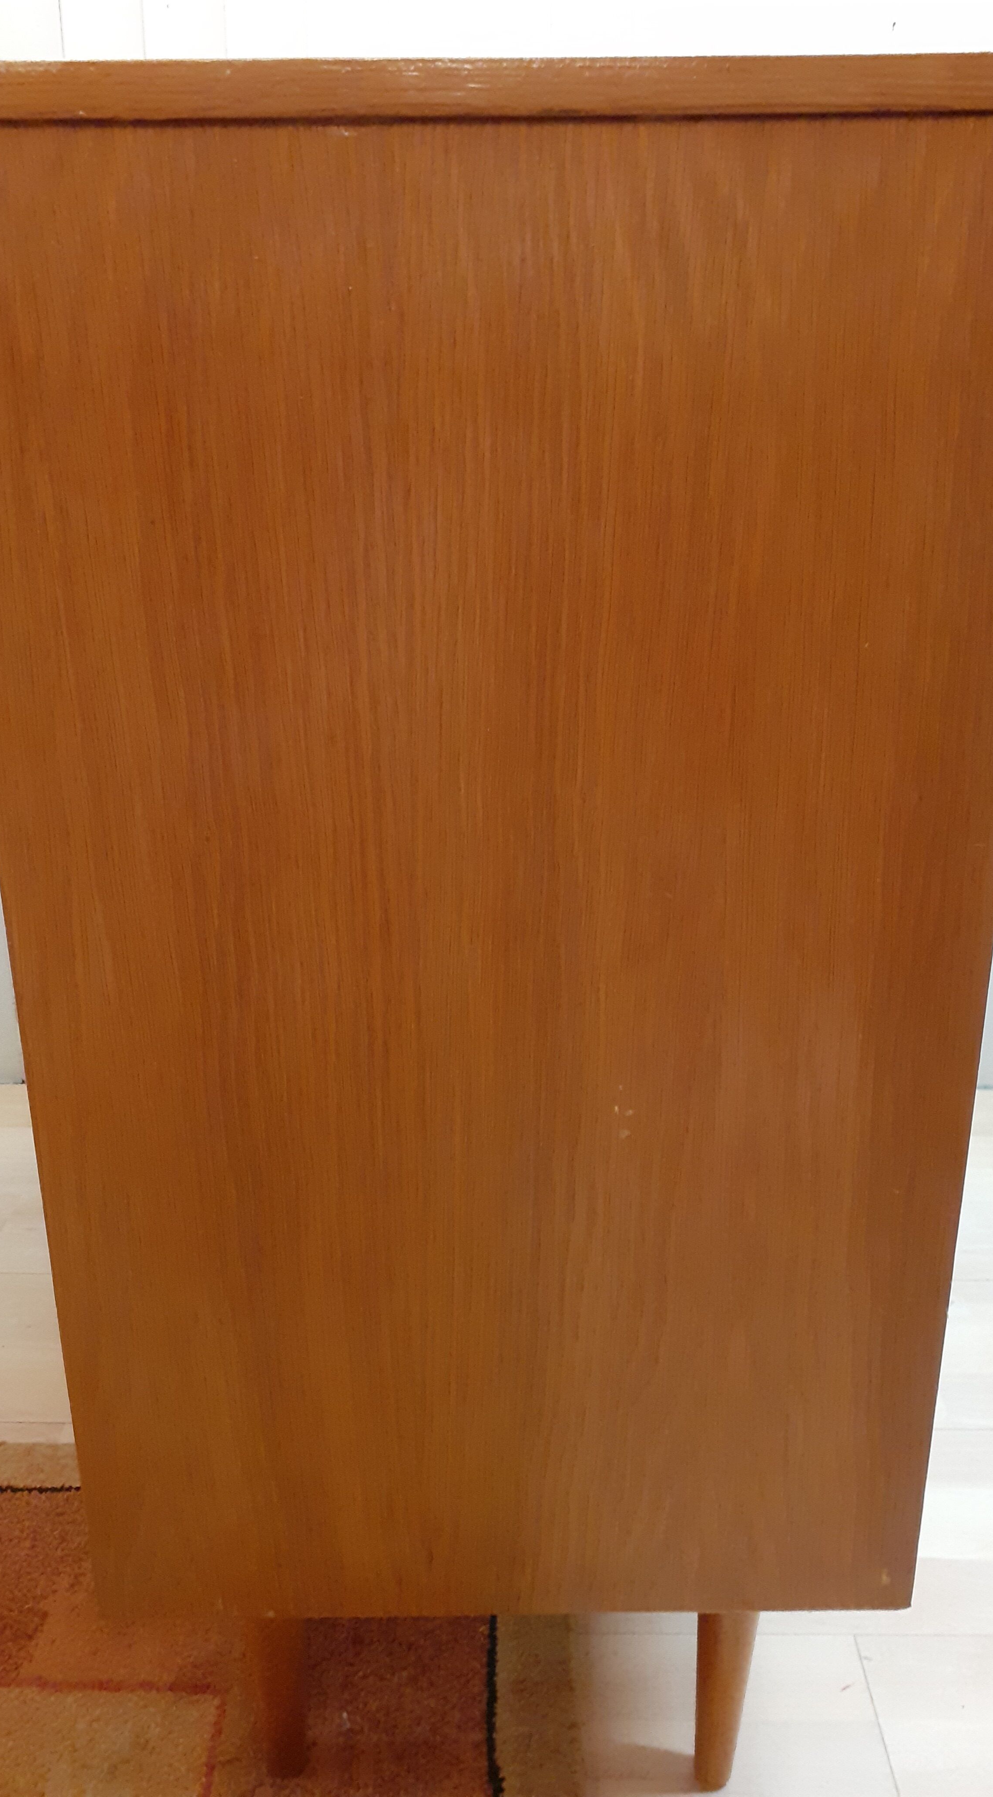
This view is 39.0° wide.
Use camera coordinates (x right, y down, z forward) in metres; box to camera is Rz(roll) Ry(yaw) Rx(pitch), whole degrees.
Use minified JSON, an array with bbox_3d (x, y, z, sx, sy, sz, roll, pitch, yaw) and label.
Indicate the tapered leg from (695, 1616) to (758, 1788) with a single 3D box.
[{"bbox_3d":[0.127,0.430,0.786,0.039,0.176,0.039,-1,20,0],"label":"tapered leg"}]

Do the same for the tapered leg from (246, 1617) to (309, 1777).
[{"bbox_3d":[-0.121,0.429,0.782,0.039,0.168,0.039,-1,20,0],"label":"tapered leg"}]

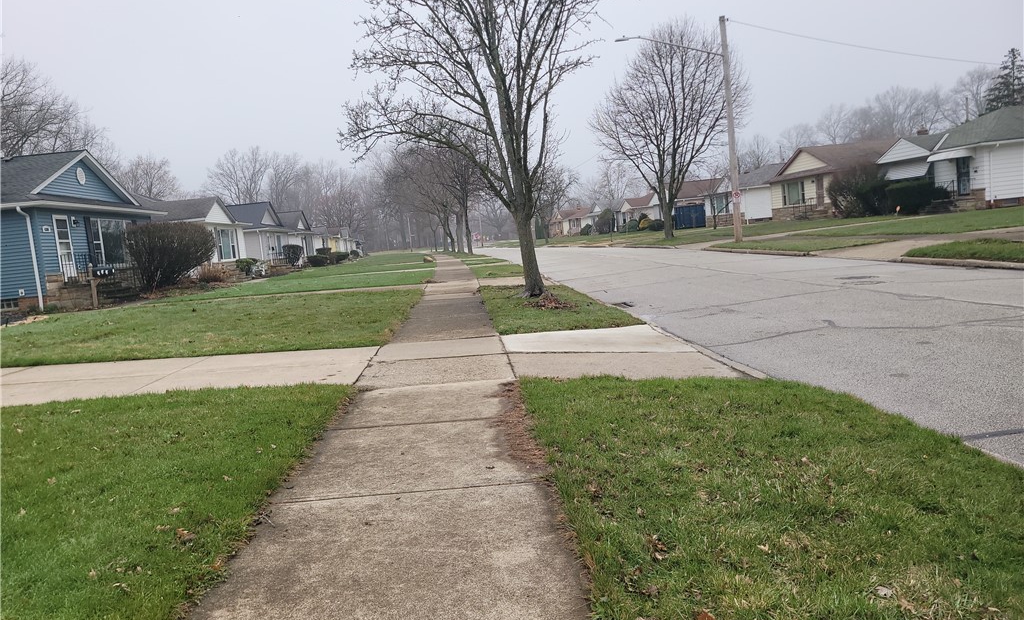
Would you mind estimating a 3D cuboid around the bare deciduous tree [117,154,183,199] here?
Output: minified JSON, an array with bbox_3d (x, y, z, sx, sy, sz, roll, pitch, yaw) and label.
[{"bbox_3d":[-39.610,-10.250,85.430,7.600,13.910,7.600,-6,5,0],"label":"bare deciduous tree"}]

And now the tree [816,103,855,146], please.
[{"bbox_3d":[54.210,-25.520,128.510,7.200,17.390,7.200,-6,5,0],"label":"tree"}]

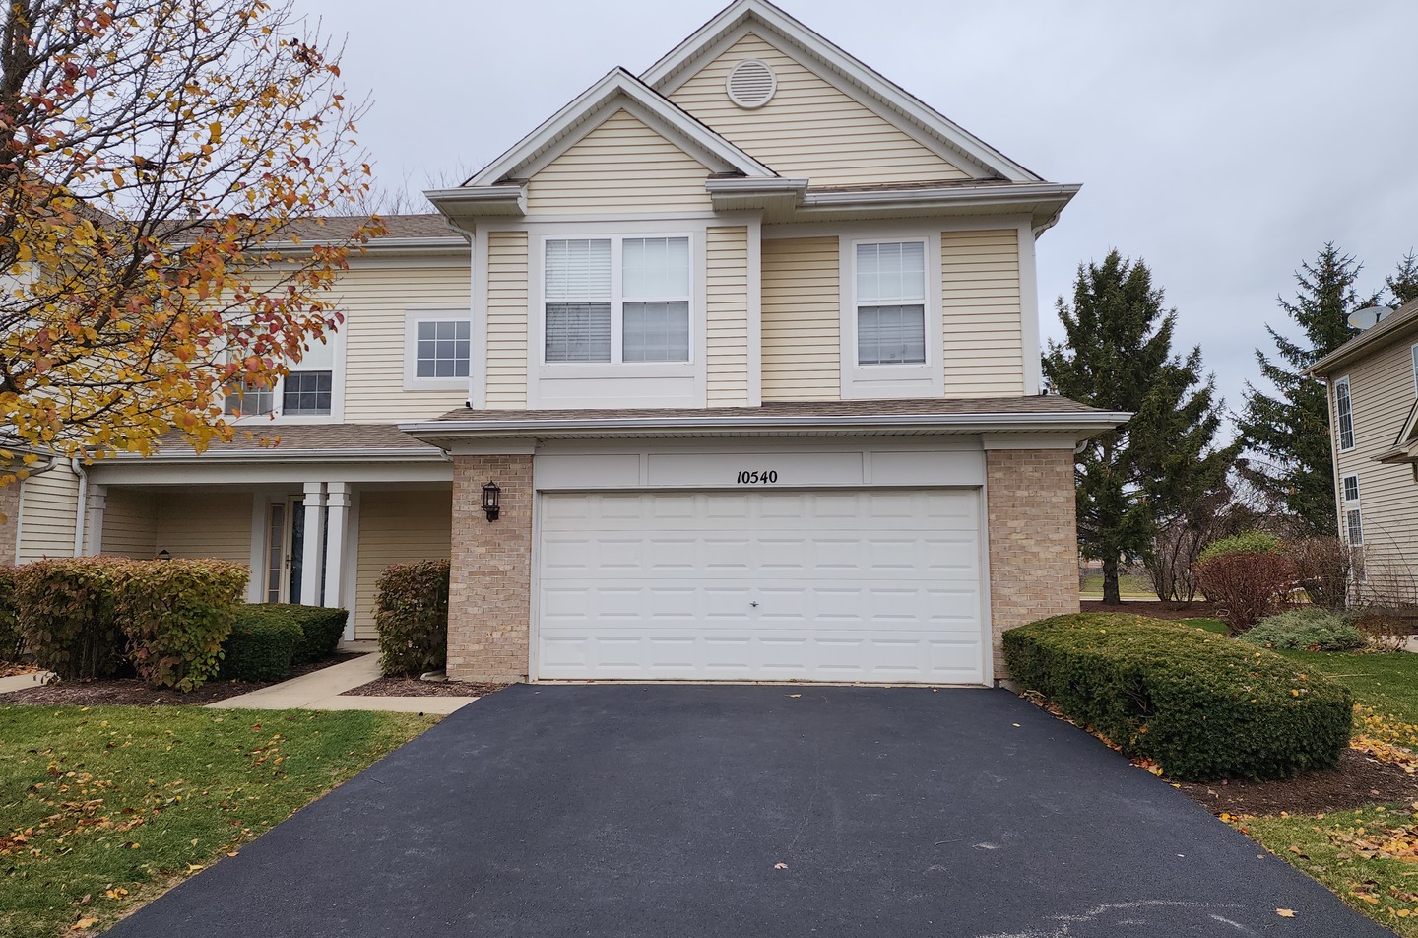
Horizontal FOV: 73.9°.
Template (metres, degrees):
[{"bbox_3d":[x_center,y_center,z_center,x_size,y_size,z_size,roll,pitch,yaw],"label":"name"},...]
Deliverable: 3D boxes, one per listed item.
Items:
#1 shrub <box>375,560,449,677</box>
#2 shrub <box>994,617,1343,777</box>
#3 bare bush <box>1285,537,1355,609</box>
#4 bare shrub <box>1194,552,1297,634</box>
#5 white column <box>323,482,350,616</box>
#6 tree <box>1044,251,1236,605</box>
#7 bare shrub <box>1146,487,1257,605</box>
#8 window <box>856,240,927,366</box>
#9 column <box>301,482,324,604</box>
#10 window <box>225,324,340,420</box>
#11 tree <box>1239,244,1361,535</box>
[{"bbox_3d":[-3.446,1.730,11.212,1.040,1.300,1.050,-1,-7,5],"label":"shrub"},{"bbox_3d":[3.852,1.797,7.975,1.600,0.840,3.550,0,-6,4],"label":"shrub"},{"bbox_3d":[11.462,1.968,17.834,1.200,1.377,1.200,-1,-7,5],"label":"bare bush"},{"bbox_3d":[8.348,1.904,14.659,1.351,1.256,1.351,-1,-7,5],"label":"bare shrub"},{"bbox_3d":[-5.098,1.316,12.890,0.220,2.245,0.220,0,-6,4],"label":"white column"},{"bbox_3d":[9.393,-1.059,22.085,5.000,8.346,5.000,-1,-7,5],"label":"tree"},{"bbox_3d":[13.845,2.167,26.477,3.036,3.317,2.800,0,-6,4],"label":"bare shrub"},{"bbox_3d":[2.128,-1.949,11.009,0.820,1.505,0.120,-1,-7,5],"label":"window"},{"bbox_3d":[-5.430,1.318,12.914,0.220,2.247,0.220,0,-6,4],"label":"column"},{"bbox_3d":[-6.668,-1.510,14.646,1.950,1.540,0.120,-1,-7,5],"label":"window"},{"bbox_3d":[18.390,-1.441,28.019,5.400,10.758,5.400,0,-6,4],"label":"tree"}]

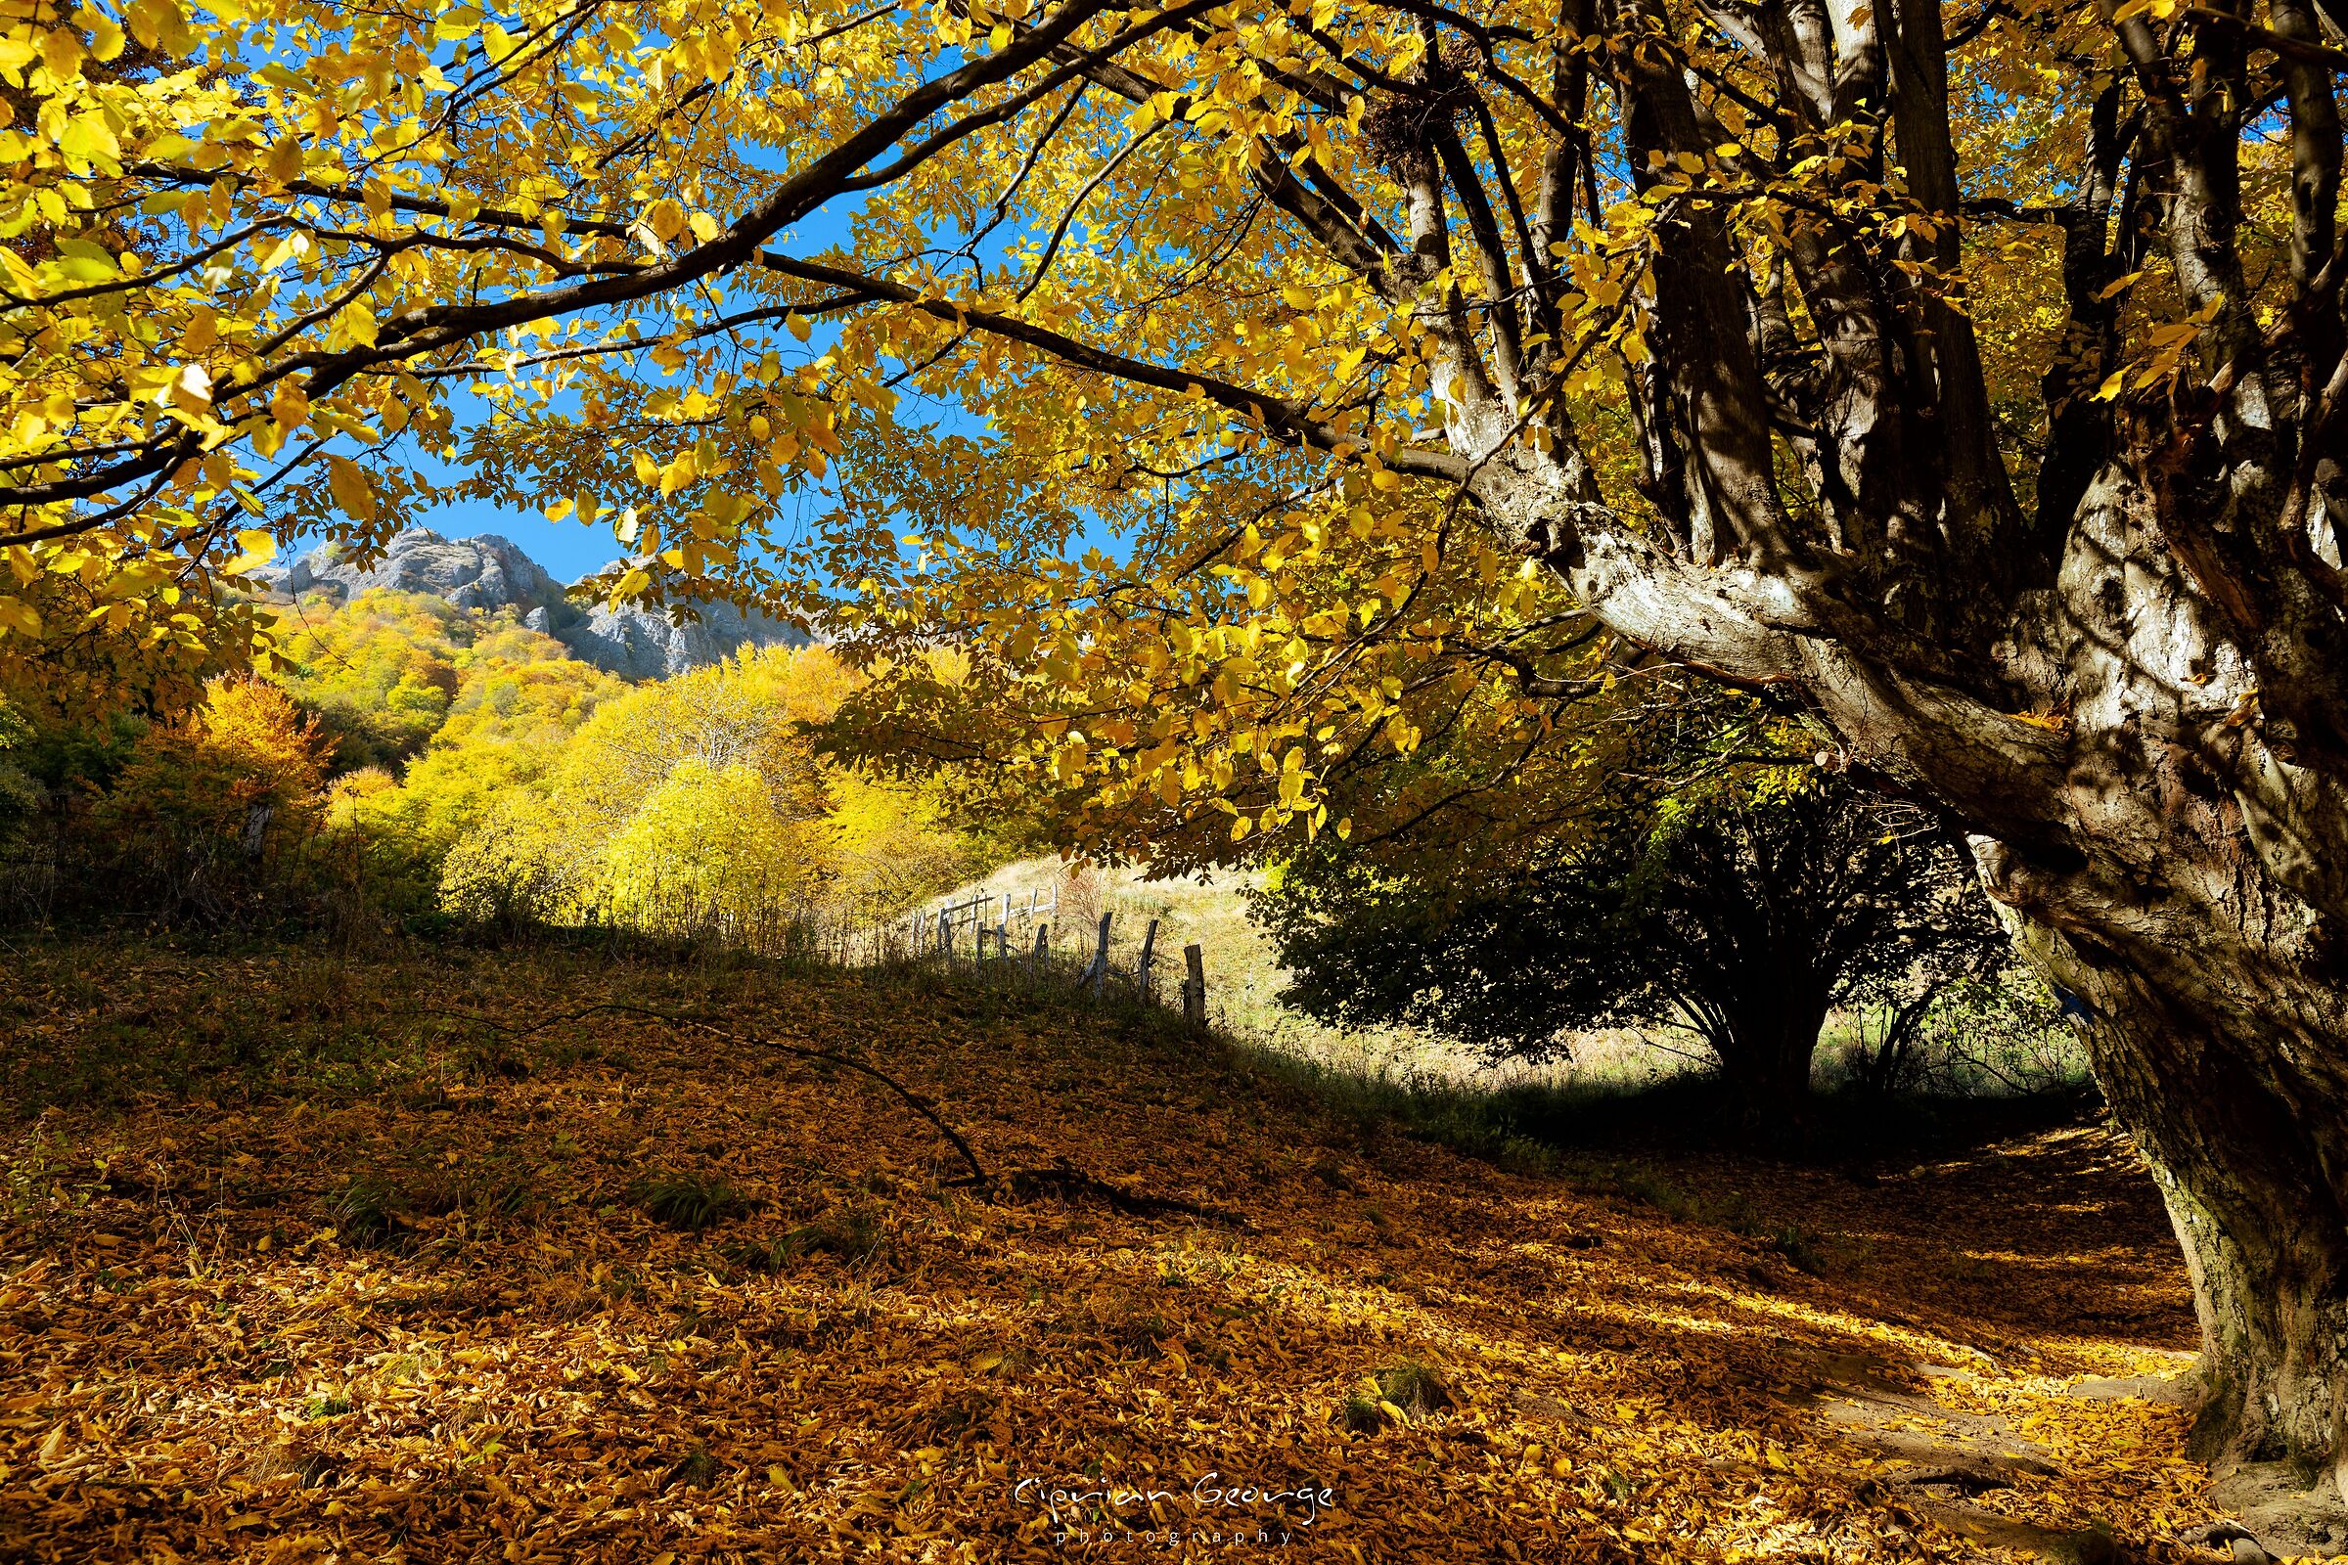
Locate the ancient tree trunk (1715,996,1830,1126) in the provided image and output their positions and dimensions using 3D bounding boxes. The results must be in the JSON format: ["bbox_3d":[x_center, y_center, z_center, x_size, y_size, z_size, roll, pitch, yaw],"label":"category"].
[{"bbox_3d":[4.780,2.220,12.500,0.920,1.060,0.850,0,0,21],"label":"ancient tree trunk"}]

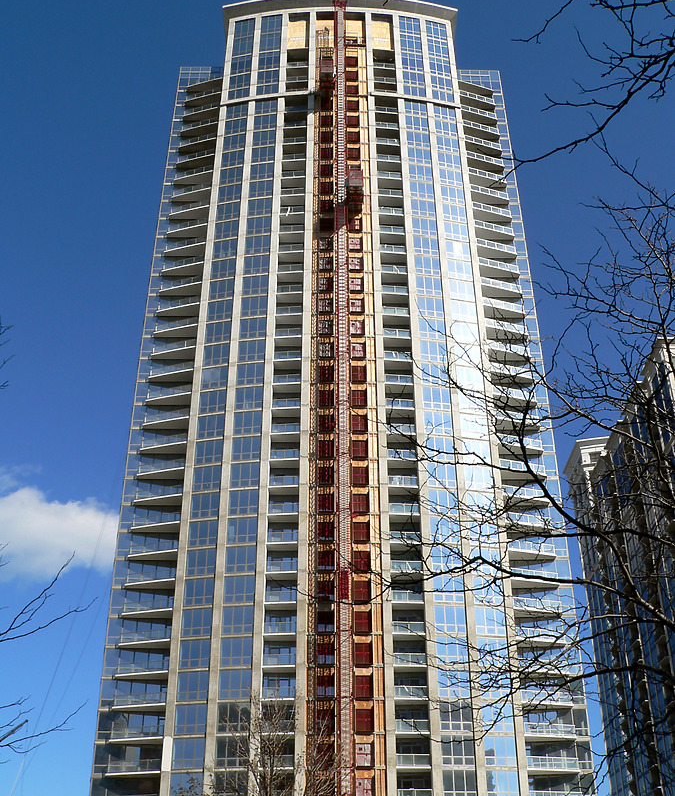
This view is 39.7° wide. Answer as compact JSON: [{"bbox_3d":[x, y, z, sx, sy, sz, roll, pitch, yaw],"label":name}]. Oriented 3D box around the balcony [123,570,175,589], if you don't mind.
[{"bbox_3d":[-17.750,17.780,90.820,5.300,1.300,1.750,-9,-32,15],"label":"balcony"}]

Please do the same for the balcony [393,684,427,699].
[{"bbox_3d":[6.450,26.140,81.950,2.900,1.300,1.550,0,-31,0],"label":"balcony"}]

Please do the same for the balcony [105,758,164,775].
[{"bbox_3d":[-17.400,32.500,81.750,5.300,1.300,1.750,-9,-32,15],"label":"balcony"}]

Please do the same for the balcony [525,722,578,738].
[{"bbox_3d":[18.929,29.783,83.290,5.200,1.270,2.250,6,-32,-10],"label":"balcony"}]

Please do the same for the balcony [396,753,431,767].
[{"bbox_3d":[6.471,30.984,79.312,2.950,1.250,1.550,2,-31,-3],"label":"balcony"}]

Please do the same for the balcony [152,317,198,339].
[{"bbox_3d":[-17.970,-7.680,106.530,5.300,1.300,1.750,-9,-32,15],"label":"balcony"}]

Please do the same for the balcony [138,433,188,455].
[{"bbox_3d":[-18.048,4.678,97.696,5.250,1.270,2.250,-6,-32,10],"label":"balcony"}]

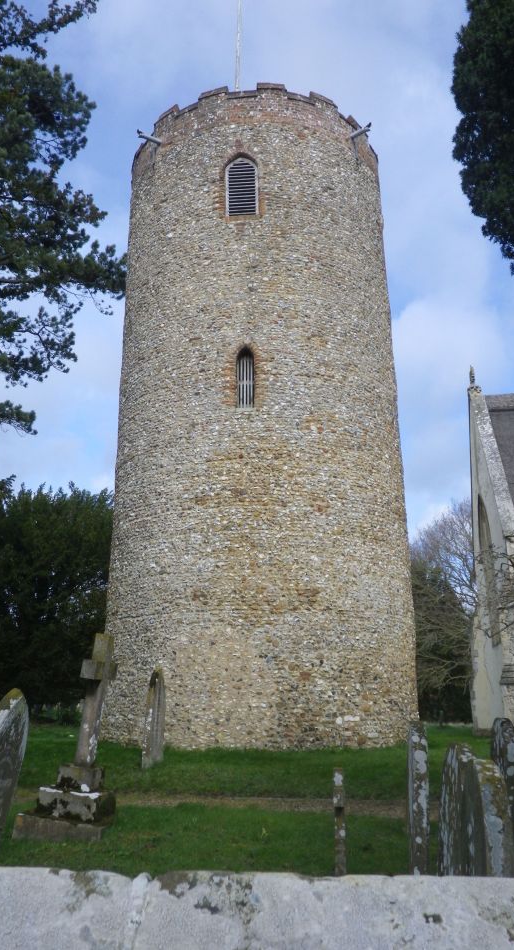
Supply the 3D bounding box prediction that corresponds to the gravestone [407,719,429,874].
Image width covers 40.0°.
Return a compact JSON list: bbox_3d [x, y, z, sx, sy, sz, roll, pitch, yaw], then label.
[{"bbox_3d":[1.016,2.098,4.439,0.090,1.034,0.580,-3,-16,8],"label":"gravestone"}]

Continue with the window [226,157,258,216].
[{"bbox_3d":[-0.315,-6.269,15.301,0.700,1.534,0.220,-2,-16,5],"label":"window"}]

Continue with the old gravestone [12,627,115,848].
[{"bbox_3d":[-1.510,2.247,6.245,0.700,1.660,0.640,3,-15,9],"label":"old gravestone"}]

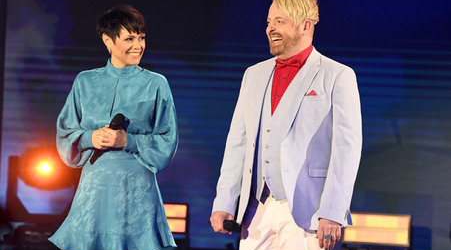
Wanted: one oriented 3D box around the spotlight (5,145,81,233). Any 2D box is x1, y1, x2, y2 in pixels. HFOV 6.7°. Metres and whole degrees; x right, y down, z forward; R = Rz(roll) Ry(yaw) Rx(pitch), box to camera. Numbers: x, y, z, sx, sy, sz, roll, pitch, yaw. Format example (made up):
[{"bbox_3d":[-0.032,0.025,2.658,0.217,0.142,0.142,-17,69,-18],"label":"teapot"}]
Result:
[{"bbox_3d":[-1.113,0.422,23.900,0.475,0.580,0.380,3,3,0],"label":"spotlight"}]

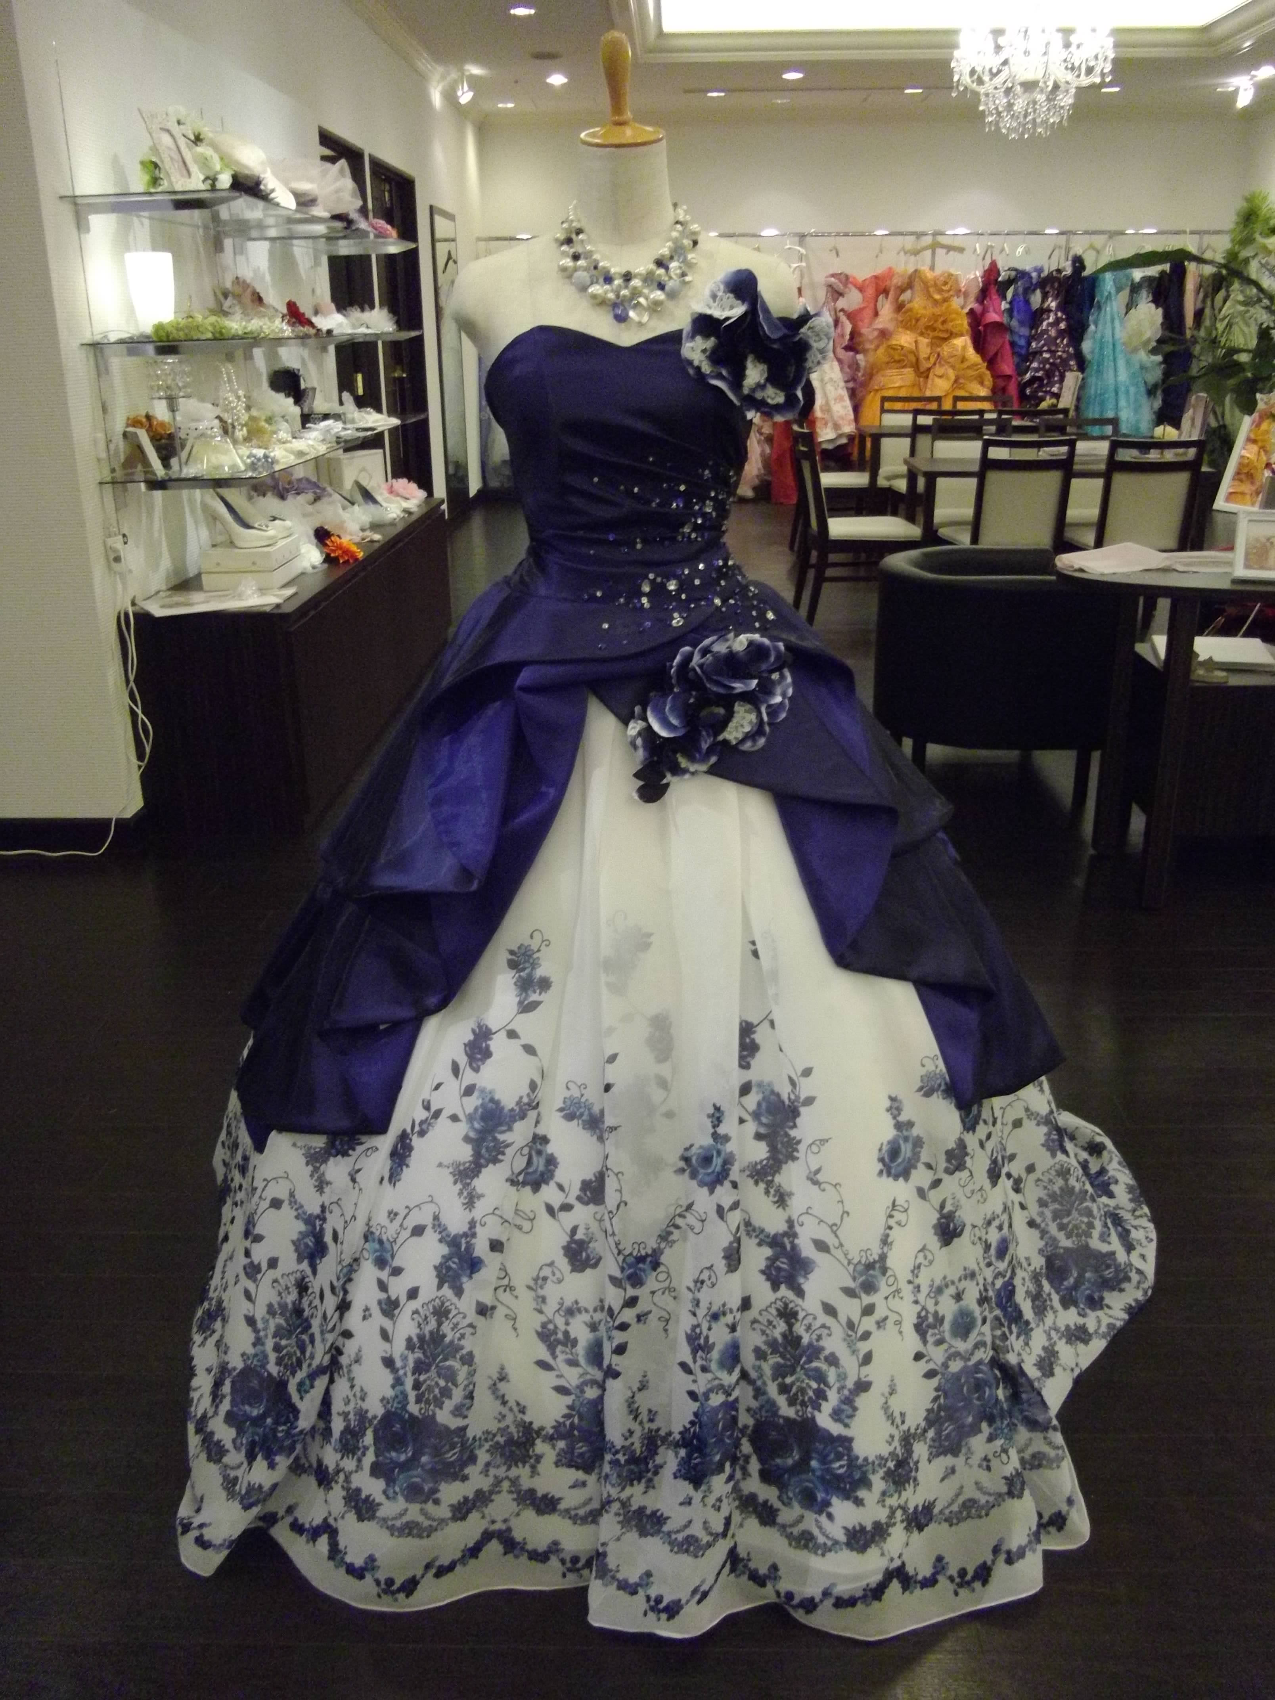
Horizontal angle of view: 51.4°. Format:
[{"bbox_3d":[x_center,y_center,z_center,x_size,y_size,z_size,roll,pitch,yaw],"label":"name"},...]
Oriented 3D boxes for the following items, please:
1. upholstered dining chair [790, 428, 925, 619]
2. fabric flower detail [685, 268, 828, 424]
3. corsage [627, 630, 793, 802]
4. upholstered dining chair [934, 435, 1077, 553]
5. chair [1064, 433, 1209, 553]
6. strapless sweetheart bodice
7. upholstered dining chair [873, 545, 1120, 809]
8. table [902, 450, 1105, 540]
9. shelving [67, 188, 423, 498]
[{"bbox_3d":[1.035,-1.511,6.184,0.510,0.870,0.430,-1,22,-1],"label":"upholstered dining chair"},{"bbox_3d":[0.124,-0.527,1.380,0.150,0.150,0.090,-5,18,-11],"label":"fabric flower detail"},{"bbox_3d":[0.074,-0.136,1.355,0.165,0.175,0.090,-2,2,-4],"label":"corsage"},{"bbox_3d":[1.632,-1.402,5.906,0.430,0.870,0.500,0,22,0],"label":"upholstered dining chair"},{"bbox_3d":[2.128,-1.358,5.790,0.430,0.870,0.500,2,22,5],"label":"chair"},{"bbox_3d":[-0.022,-0.451,1.490,0.288,0.265,0.230,-1,22,-3],"label":"strapless sweetheart bodice"},{"bbox_3d":[0.982,-0.496,3.898,0.620,0.685,0.640,0,22,2],"label":"upholstered dining chair"},{"bbox_3d":[1.890,-1.430,6.189,1.270,0.710,0.660,0,22,2],"label":"table"},{"bbox_3d":[-1.110,-1.663,4.327,0.440,0.680,2.340,0,22,2],"label":"shelving"}]

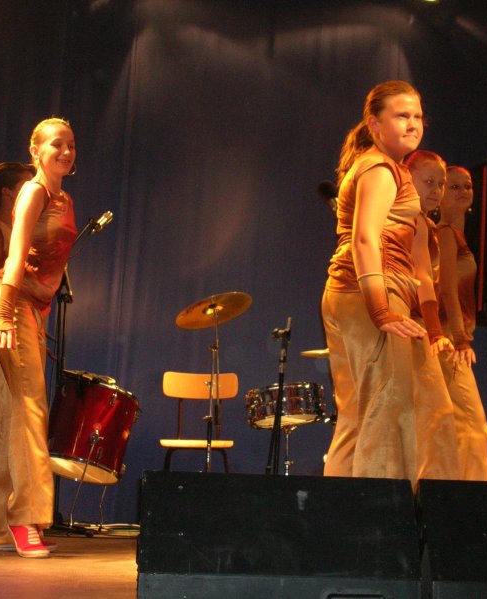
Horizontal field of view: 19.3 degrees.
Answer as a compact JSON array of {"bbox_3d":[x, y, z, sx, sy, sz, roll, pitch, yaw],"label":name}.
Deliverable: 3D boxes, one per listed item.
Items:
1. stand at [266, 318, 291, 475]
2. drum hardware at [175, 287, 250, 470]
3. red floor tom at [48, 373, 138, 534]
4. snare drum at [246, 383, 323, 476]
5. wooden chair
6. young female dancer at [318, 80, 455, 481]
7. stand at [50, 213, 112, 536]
[{"bbox_3d":[0.163,0.614,6.823,0.500,1.060,0.500,1,-6,0],"label":"stand"},{"bbox_3d":[-0.161,0.559,7.130,0.500,1.214,0.500,1,-6,0],"label":"drum hardware"},{"bbox_3d":[-0.744,0.754,7.108,0.460,0.740,0.460,10,-16,1],"label":"red floor tom"},{"bbox_3d":[0.221,0.806,7.299,0.440,0.740,0.440,1,-6,0],"label":"snare drum"},{"bbox_3d":[-0.231,0.788,7.458,0.420,0.822,0.460,1,-6,0],"label":"wooden chair"},{"bbox_3d":[0.431,0.103,4.665,0.380,1.652,0.470,-2,-7,28],"label":"young female dancer"},{"bbox_3d":[-0.910,0.370,7.250,0.600,1.620,0.580,1,-6,0],"label":"stand"}]

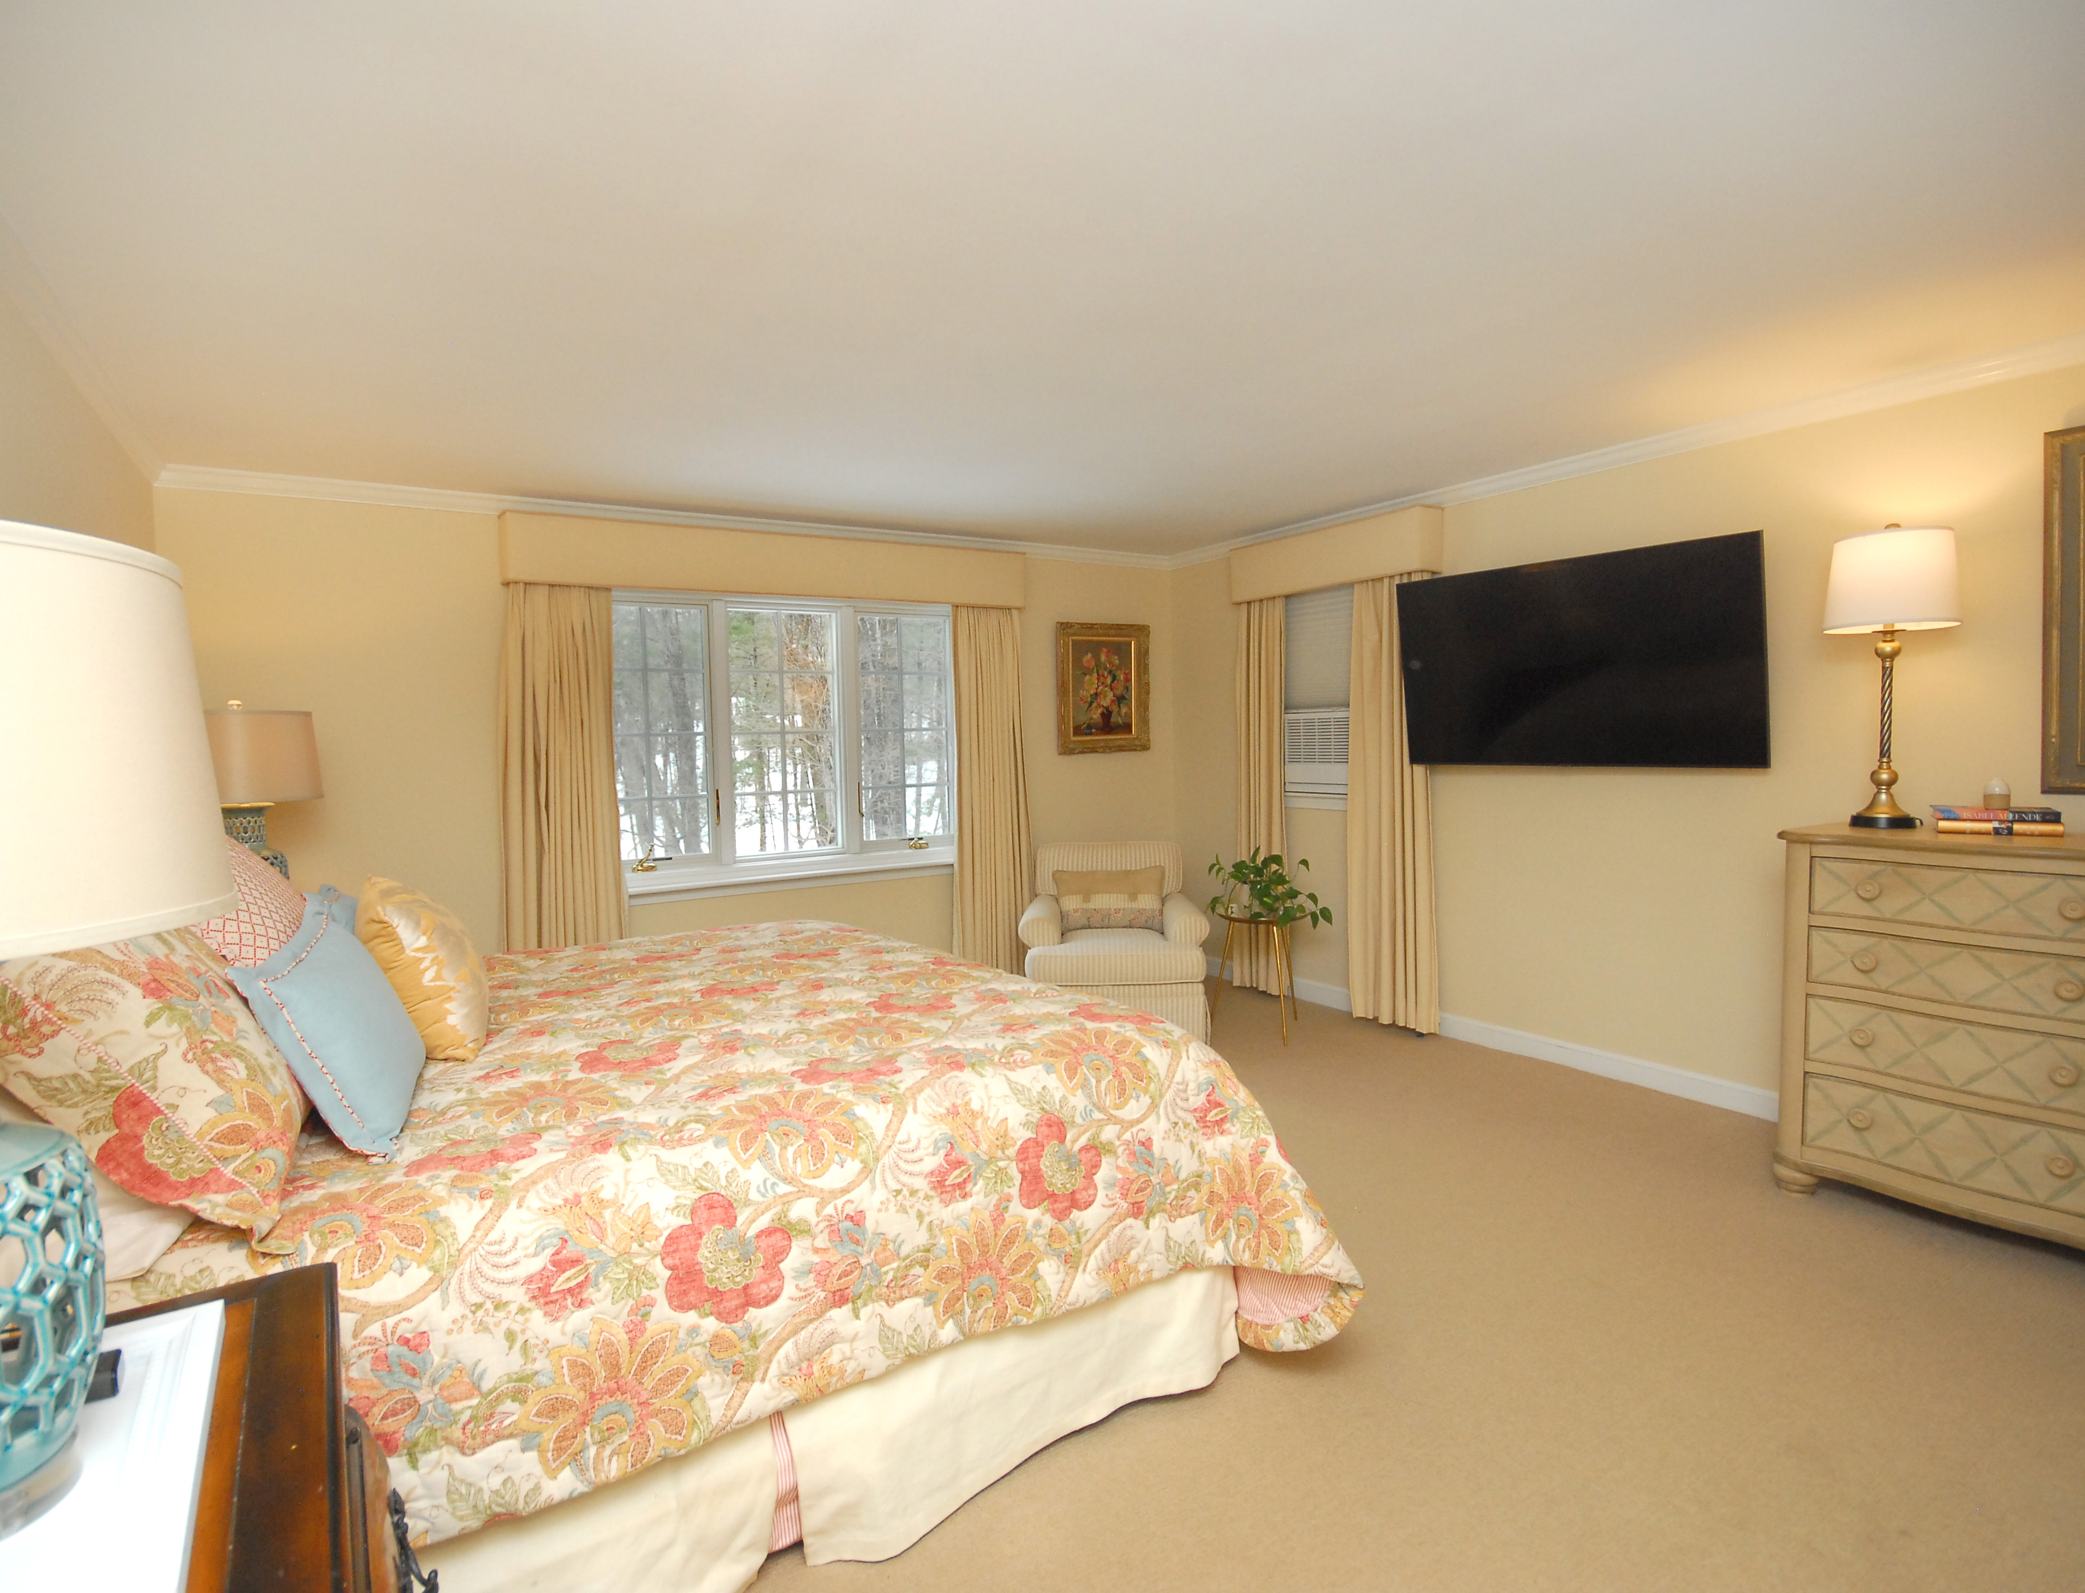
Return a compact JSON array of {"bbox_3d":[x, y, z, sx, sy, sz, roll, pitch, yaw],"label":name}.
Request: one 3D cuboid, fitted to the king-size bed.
[{"bbox_3d":[-0.890,0.900,2.540,2.300,0.770,2.150,-4,4,-32],"label":"king-size bed"}]

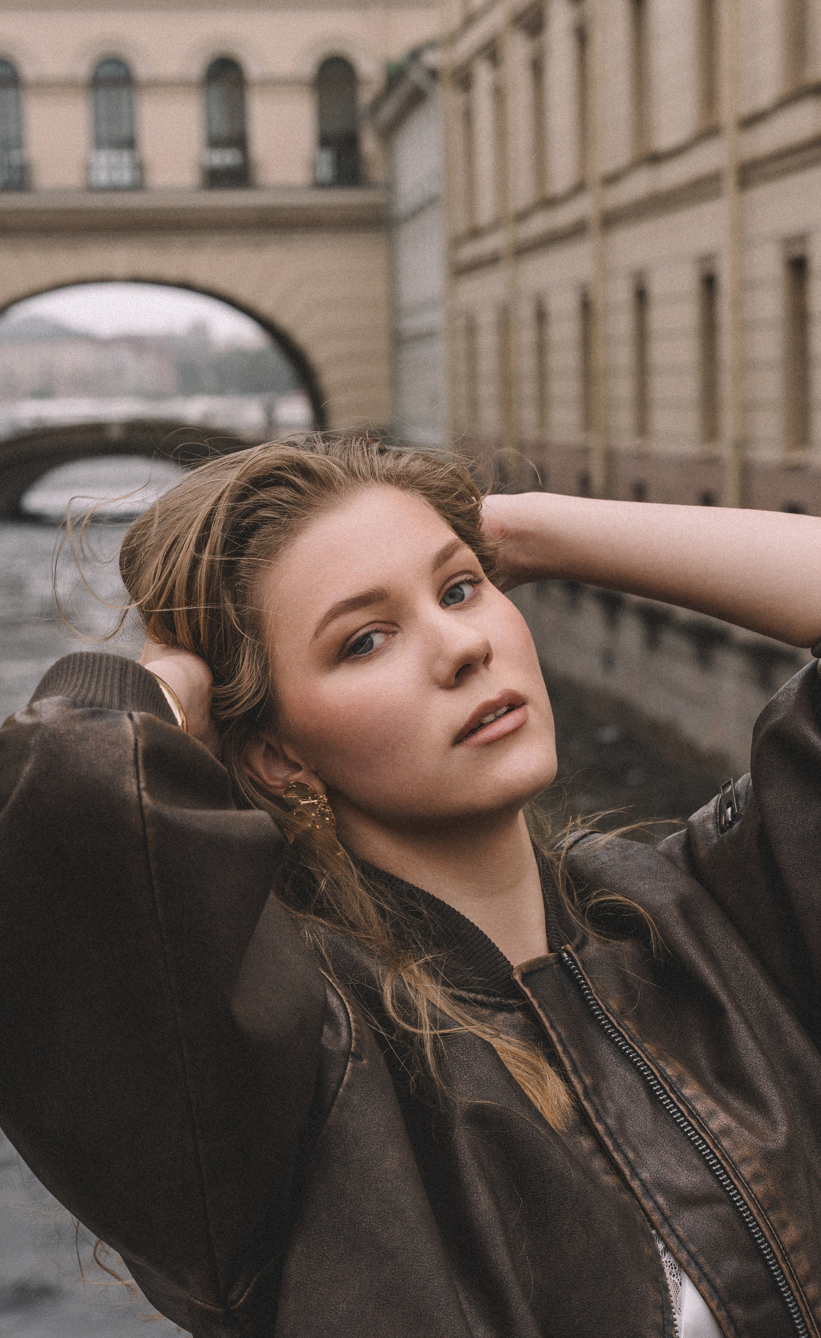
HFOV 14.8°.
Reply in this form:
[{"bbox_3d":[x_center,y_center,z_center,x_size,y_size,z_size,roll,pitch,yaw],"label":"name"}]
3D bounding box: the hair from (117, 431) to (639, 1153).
[{"bbox_3d":[0.002,0.058,1.695,0.210,0.385,0.240,-25,-8,-26],"label":"hair"}]

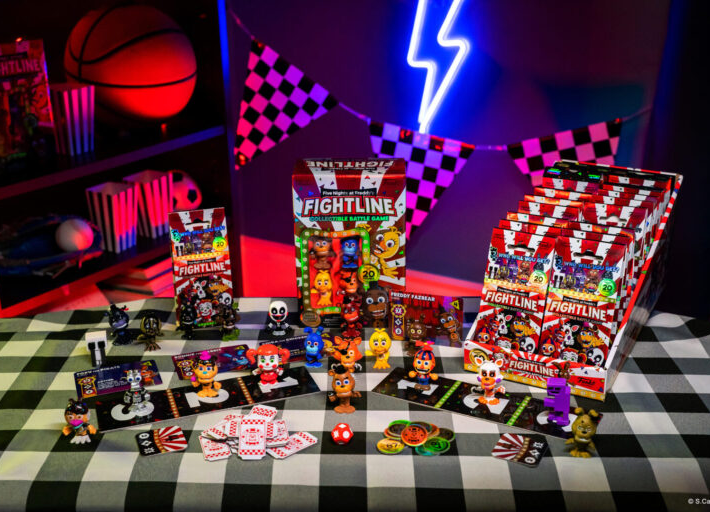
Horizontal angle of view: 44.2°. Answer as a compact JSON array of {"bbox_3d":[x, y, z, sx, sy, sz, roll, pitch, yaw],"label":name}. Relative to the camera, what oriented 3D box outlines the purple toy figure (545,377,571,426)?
[{"bbox_3d":[0.231,0.165,0.996,0.030,0.056,0.021,10,22,26],"label":"purple toy figure"}]

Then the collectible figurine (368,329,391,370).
[{"bbox_3d":[0.031,0.119,1.131,0.034,0.054,0.028,1,20,5],"label":"collectible figurine"}]

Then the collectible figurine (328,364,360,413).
[{"bbox_3d":[-0.011,0.154,1.025,0.040,0.059,0.031,1,20,4],"label":"collectible figurine"}]

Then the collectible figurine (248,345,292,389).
[{"bbox_3d":[-0.095,0.117,0.959,0.048,0.045,0.028,-3,21,-6],"label":"collectible figurine"}]

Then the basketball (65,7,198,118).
[{"bbox_3d":[-0.417,-0.351,1.632,0.239,0.239,0.239,0,20,0],"label":"basketball"}]

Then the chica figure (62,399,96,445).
[{"bbox_3d":[-0.304,0.182,0.968,0.037,0.050,0.030,-2,20,-6],"label":"chica figure"}]

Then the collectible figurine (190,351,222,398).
[{"bbox_3d":[-0.159,0.124,0.934,0.033,0.050,0.029,-2,20,-4],"label":"collectible figurine"}]

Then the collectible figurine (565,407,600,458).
[{"bbox_3d":[0.214,0.165,0.826,0.031,0.048,0.028,5,21,16],"label":"collectible figurine"}]

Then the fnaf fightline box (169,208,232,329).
[{"bbox_3d":[-0.192,0.013,1.091,0.069,0.154,0.033,-6,21,-14],"label":"fnaf fightline box"}]

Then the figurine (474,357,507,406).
[{"bbox_3d":[0.159,0.148,1.041,0.041,0.059,0.028,8,21,23],"label":"figurine"}]

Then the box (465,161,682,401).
[{"bbox_3d":[0.317,0.011,1.227,0.179,0.188,0.415,10,22,26],"label":"box"}]

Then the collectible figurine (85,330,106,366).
[{"bbox_3d":[-0.297,0.108,1.007,0.024,0.037,0.017,-8,22,-20],"label":"collectible figurine"}]

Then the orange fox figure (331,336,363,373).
[{"bbox_3d":[-0.009,0.111,0.977,0.035,0.046,0.030,0,20,0],"label":"orange fox figure"}]

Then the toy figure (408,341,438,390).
[{"bbox_3d":[0.074,0.116,0.944,0.032,0.055,0.028,4,21,13],"label":"toy figure"}]

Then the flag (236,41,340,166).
[{"bbox_3d":[-0.189,-0.291,1.891,0.225,0.260,0.013,38,29,7],"label":"flag"}]

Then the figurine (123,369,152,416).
[{"bbox_3d":[-0.224,0.138,0.903,0.028,0.047,0.026,-7,21,-17],"label":"figurine"}]

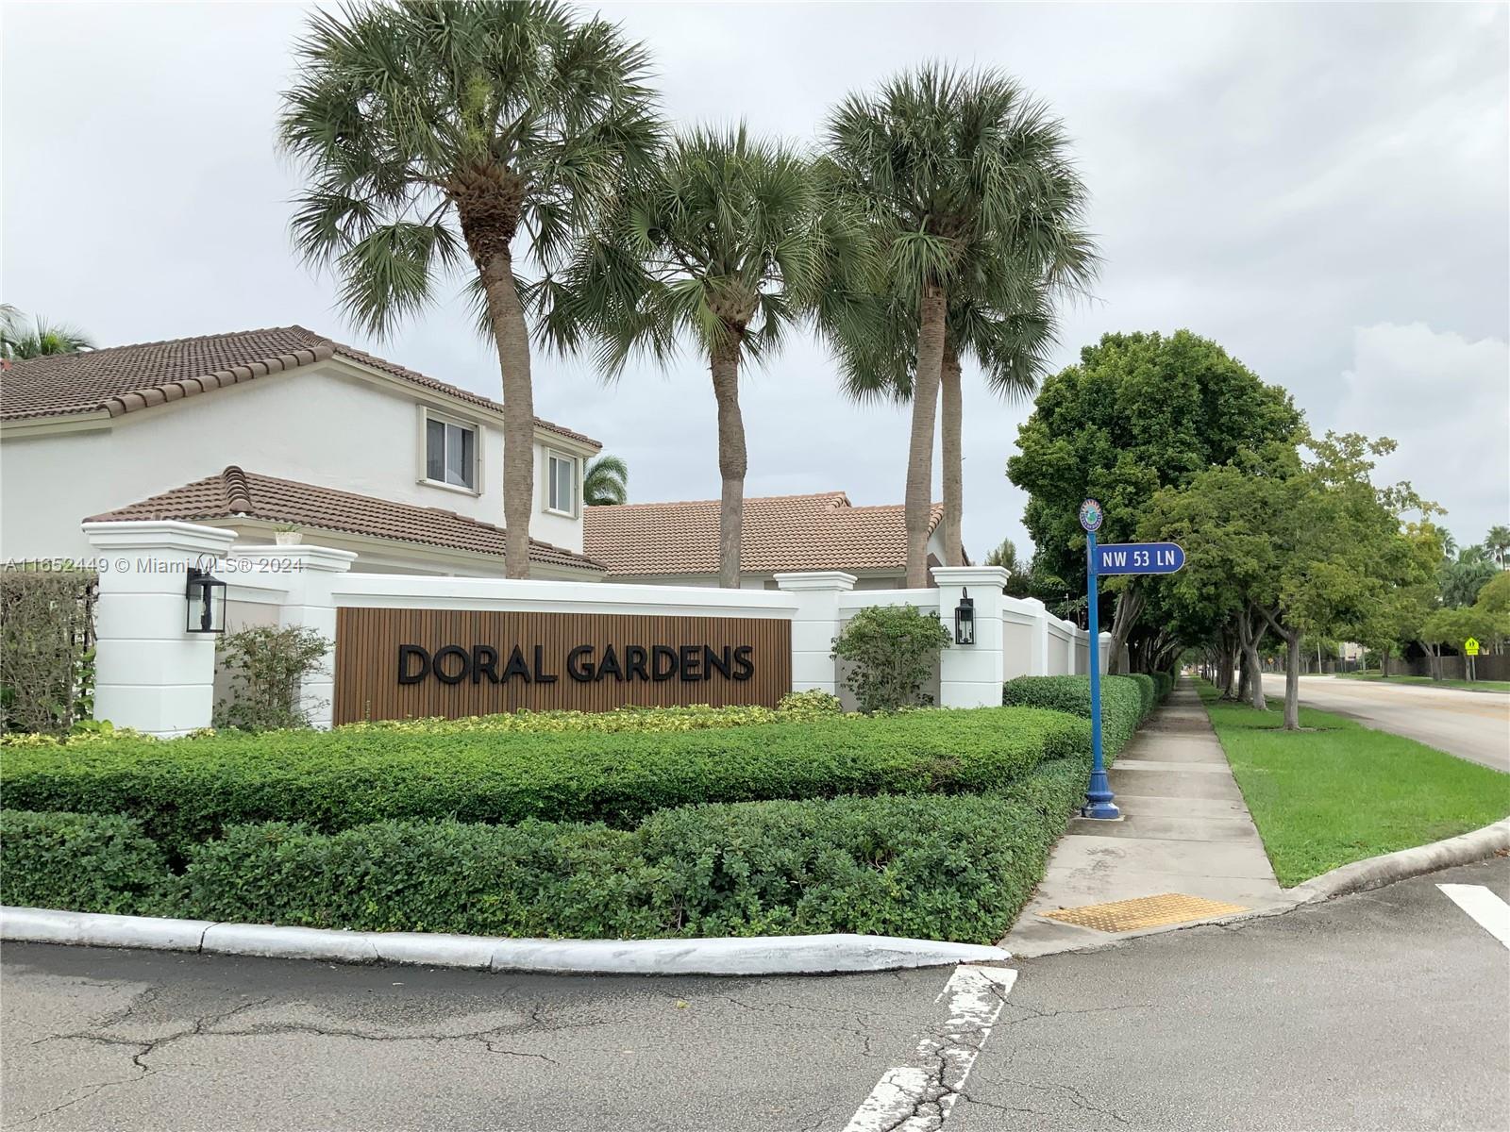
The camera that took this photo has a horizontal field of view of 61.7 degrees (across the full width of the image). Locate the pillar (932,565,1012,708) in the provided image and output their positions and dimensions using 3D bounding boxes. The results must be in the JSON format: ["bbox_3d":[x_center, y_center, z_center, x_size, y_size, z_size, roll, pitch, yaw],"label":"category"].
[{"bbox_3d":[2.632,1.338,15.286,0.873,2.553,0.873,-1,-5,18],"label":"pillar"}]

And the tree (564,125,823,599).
[{"bbox_3d":[-0.682,-1.767,18.213,4.186,9.178,4.186,0,-5,0],"label":"tree"}]

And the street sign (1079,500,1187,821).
[{"bbox_3d":[3.752,0.926,12.586,1.067,3.086,0.360,-2,-5,19],"label":"street sign"}]

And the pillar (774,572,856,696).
[{"bbox_3d":[0.796,1.414,16.238,0.873,2.553,0.873,-2,-5,19],"label":"pillar"}]

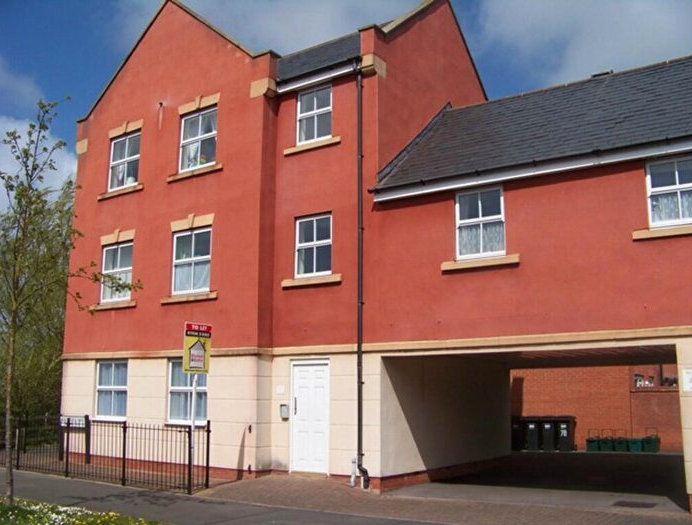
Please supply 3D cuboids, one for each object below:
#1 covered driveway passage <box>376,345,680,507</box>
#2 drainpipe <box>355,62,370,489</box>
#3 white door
[{"bbox_3d":[4.445,3.126,14.270,5.005,2.363,6.210,-7,-13,33],"label":"covered driveway passage"},{"bbox_3d":[0.274,0.086,13.694,0.130,8.000,0.130,-7,-13,31],"label":"drainpipe"},{"bbox_3d":[-0.673,2.910,13.836,0.900,2.110,0.120,-7,-13,31],"label":"white door"}]

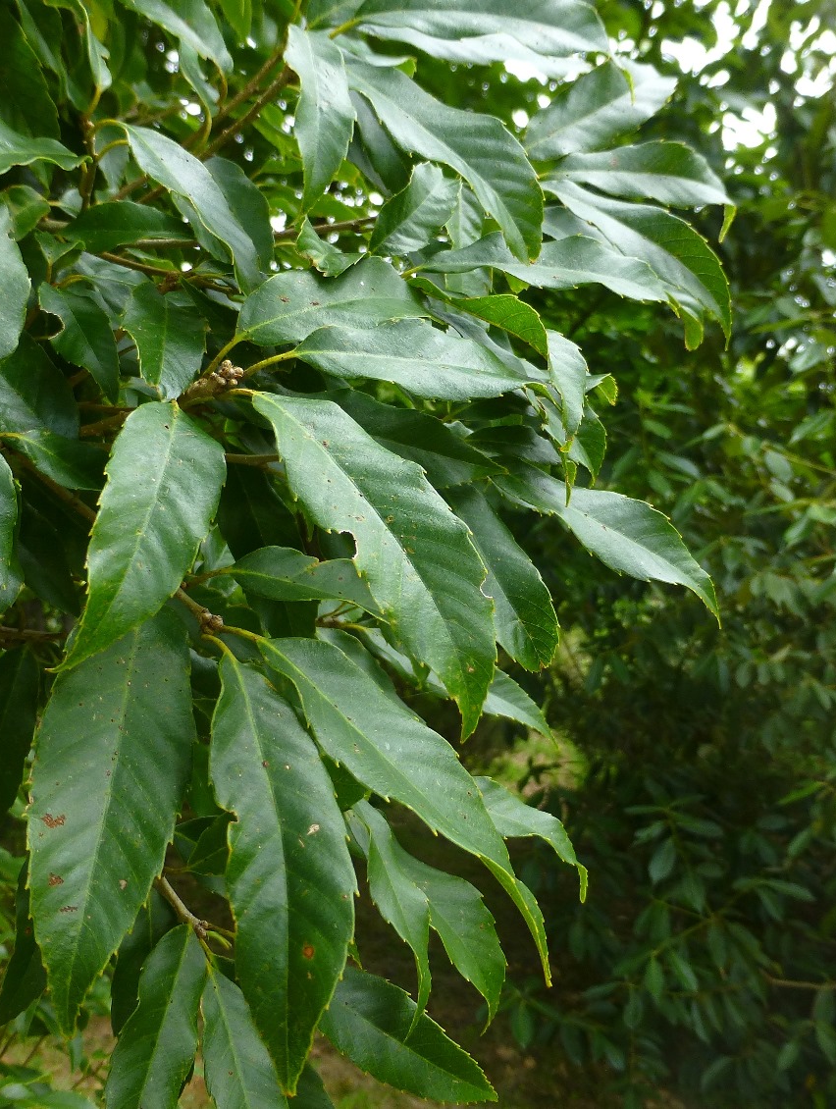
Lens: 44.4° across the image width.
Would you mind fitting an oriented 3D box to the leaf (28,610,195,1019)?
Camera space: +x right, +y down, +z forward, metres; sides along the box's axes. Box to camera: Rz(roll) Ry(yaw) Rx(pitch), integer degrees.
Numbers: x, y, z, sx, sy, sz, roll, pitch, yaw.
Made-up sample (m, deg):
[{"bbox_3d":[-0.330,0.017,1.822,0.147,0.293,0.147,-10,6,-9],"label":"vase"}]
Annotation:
[{"bbox_3d":[-0.100,0.080,0.336,0.050,0.137,0.014,5,-13,1],"label":"leaf"}]

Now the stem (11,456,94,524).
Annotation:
[{"bbox_3d":[-0.167,-0.030,0.470,0.059,0.007,0.007,38,0,20],"label":"stem"}]

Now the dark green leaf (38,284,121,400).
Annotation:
[{"bbox_3d":[-0.155,-0.098,0.470,0.028,0.075,0.012,-25,-23,-25],"label":"dark green leaf"}]

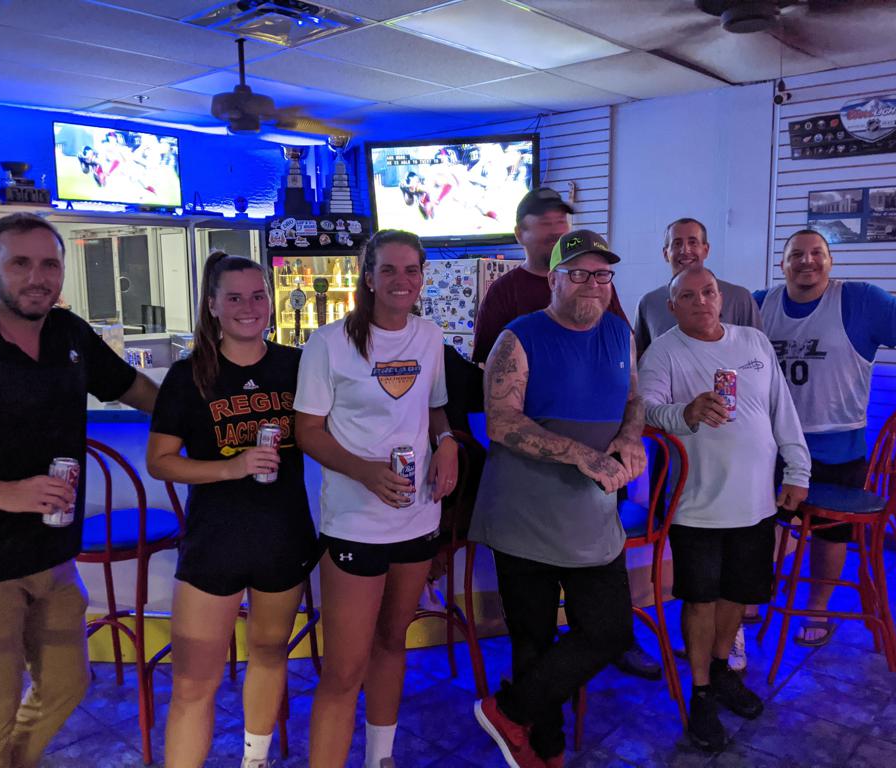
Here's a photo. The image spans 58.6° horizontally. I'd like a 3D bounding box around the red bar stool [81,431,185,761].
[{"bbox_3d":[-1.138,0.666,2.793,0.410,1.100,0.500,0,8,8],"label":"red bar stool"}]

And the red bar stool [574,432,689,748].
[{"bbox_3d":[0.571,0.633,2.837,0.410,1.100,0.500,-2,9,-9],"label":"red bar stool"}]

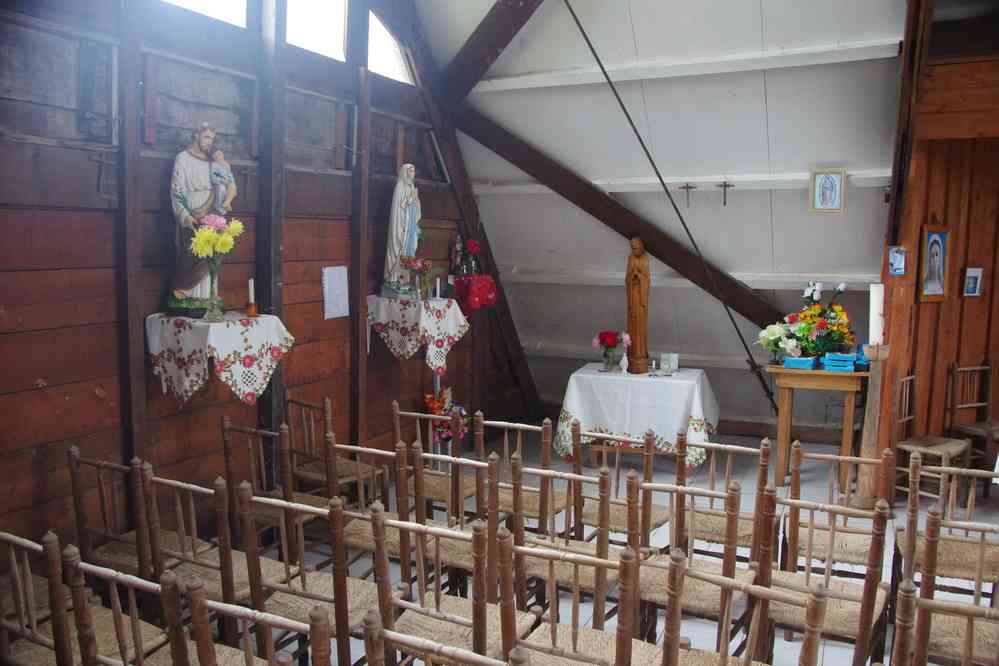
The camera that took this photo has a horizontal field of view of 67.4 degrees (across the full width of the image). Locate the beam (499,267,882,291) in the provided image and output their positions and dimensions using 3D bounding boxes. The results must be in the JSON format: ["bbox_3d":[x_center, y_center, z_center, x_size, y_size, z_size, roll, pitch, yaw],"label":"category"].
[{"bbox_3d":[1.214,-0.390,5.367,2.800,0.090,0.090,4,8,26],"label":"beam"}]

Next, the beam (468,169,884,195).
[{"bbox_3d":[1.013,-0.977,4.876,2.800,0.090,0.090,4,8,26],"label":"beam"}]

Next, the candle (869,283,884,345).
[{"bbox_3d":[2.453,-0.122,4.868,0.090,0.390,0.090,3,7,24],"label":"candle"}]

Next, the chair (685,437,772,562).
[{"bbox_3d":[0.954,0.802,3.194,0.445,0.853,0.430,3,7,21],"label":"chair"}]

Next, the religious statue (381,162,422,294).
[{"bbox_3d":[-0.595,-0.619,4.518,0.210,0.805,0.230,4,8,26],"label":"religious statue"}]

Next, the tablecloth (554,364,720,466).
[{"bbox_3d":[1.058,0.625,5.701,1.120,0.640,0.700,3,7,24],"label":"tablecloth"}]

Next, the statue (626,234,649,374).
[{"bbox_3d":[1.038,-0.210,5.652,0.170,1.030,0.165,3,7,24],"label":"statue"}]

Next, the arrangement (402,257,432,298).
[{"bbox_3d":[-0.472,-0.319,4.310,0.170,0.240,0.170,4,8,26],"label":"arrangement"}]

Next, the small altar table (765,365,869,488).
[{"bbox_3d":[2.270,0.660,5.365,0.660,0.860,0.440,3,7,24],"label":"small altar table"}]

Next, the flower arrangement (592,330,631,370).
[{"bbox_3d":[0.741,0.116,4.960,0.250,0.270,0.220,4,8,26],"label":"flower arrangement"}]

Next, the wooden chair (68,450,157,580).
[{"bbox_3d":[-1.425,0.877,3.071,0.420,0.875,0.460,3,7,24],"label":"wooden chair"}]

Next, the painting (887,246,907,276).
[{"bbox_3d":[2.586,-0.463,4.871,0.094,0.188,0.015,3,7,24],"label":"painting"}]

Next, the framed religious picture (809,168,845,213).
[{"bbox_3d":[2.131,-0.925,4.868,0.222,0.295,0.030,3,17,24],"label":"framed religious picture"}]

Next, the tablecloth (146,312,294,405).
[{"bbox_3d":[-1.321,0.108,3.579,0.450,0.400,0.520,4,7,26],"label":"tablecloth"}]

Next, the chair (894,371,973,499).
[{"bbox_3d":[2.606,0.658,4.556,0.440,0.840,0.380,-6,9,-41],"label":"chair"}]

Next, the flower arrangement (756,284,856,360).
[{"bbox_3d":[2.166,-0.065,5.277,0.610,0.570,0.380,3,7,24],"label":"flower arrangement"}]

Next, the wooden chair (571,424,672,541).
[{"bbox_3d":[0.595,0.835,3.621,0.420,0.875,0.460,4,7,28],"label":"wooden chair"}]

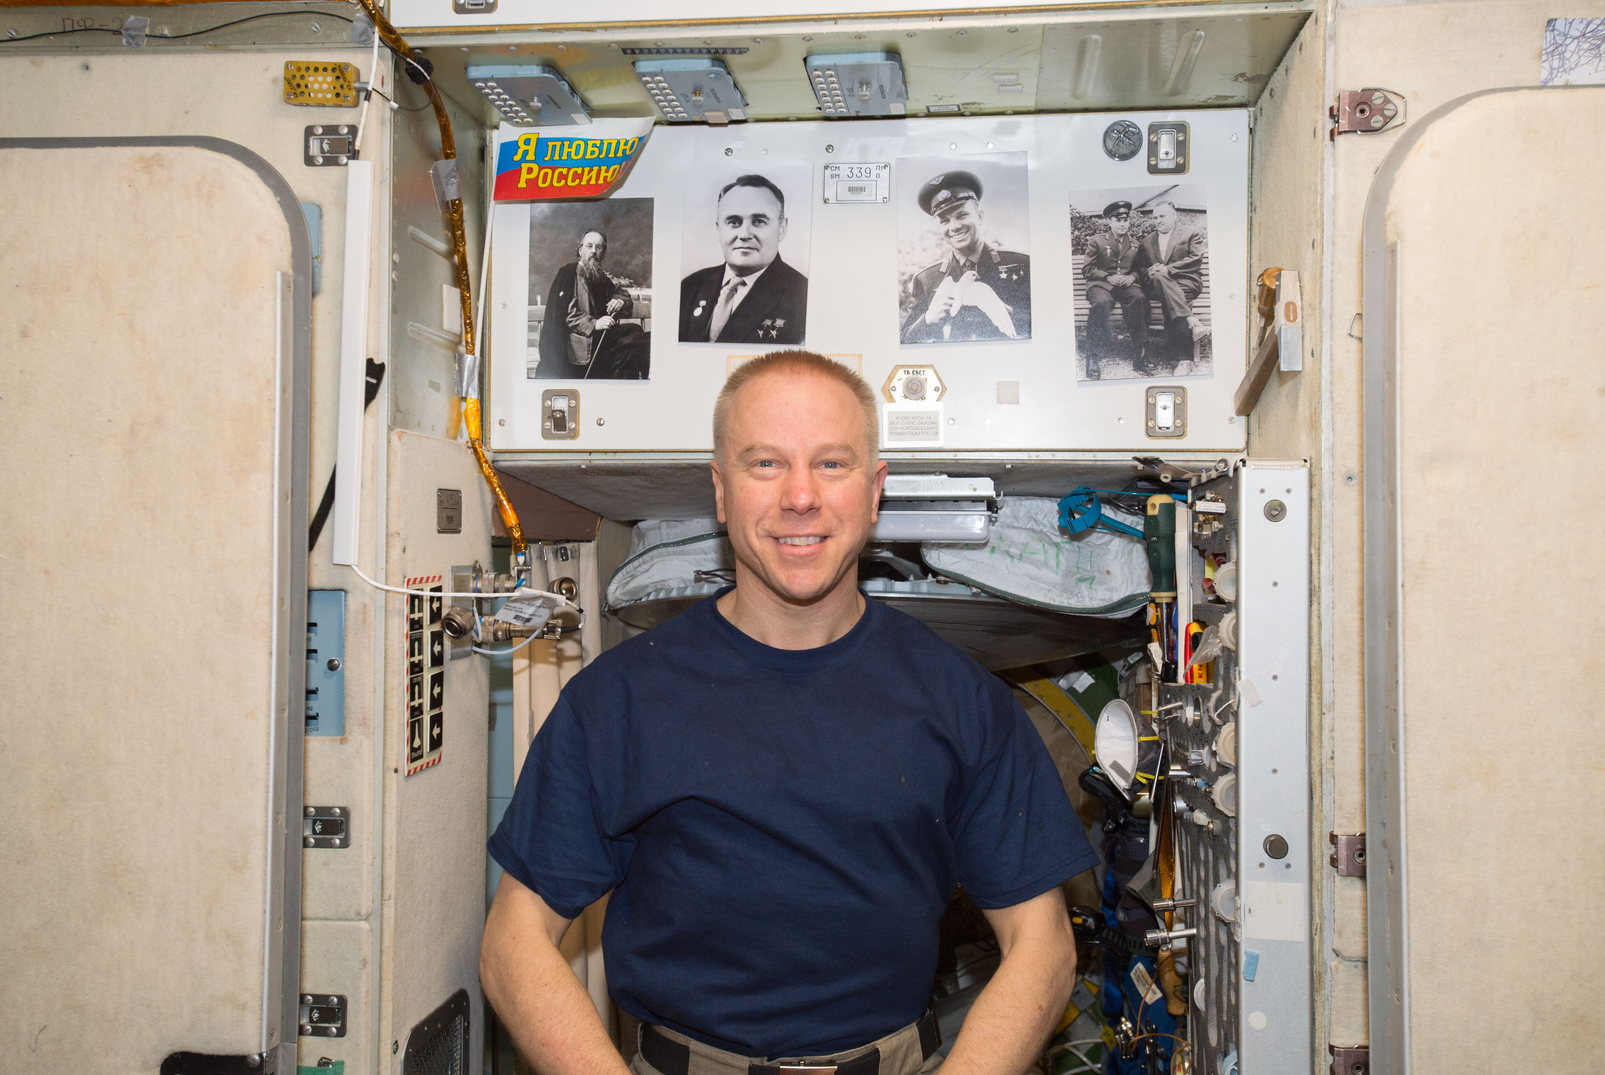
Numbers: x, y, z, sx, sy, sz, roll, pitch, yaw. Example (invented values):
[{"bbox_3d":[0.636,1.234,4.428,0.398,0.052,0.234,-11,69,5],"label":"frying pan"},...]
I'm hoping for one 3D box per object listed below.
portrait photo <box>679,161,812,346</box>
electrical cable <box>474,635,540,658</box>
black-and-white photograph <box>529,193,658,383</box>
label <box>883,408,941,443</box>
[{"bbox_3d":[-0.072,-0.364,1.254,0.164,0.236,0.004,2,-1,4],"label":"portrait photo"},{"bbox_3d":[-0.371,0.133,1.230,0.085,0.029,0.025,0,-1,4],"label":"electrical cable"},{"bbox_3d":[-0.274,-0.321,1.269,0.162,0.234,0.004,1,-1,4],"label":"black-and-white photograph"},{"bbox_3d":[0.139,-0.140,1.237,0.074,0.049,0.003,0,-1,4],"label":"label"}]

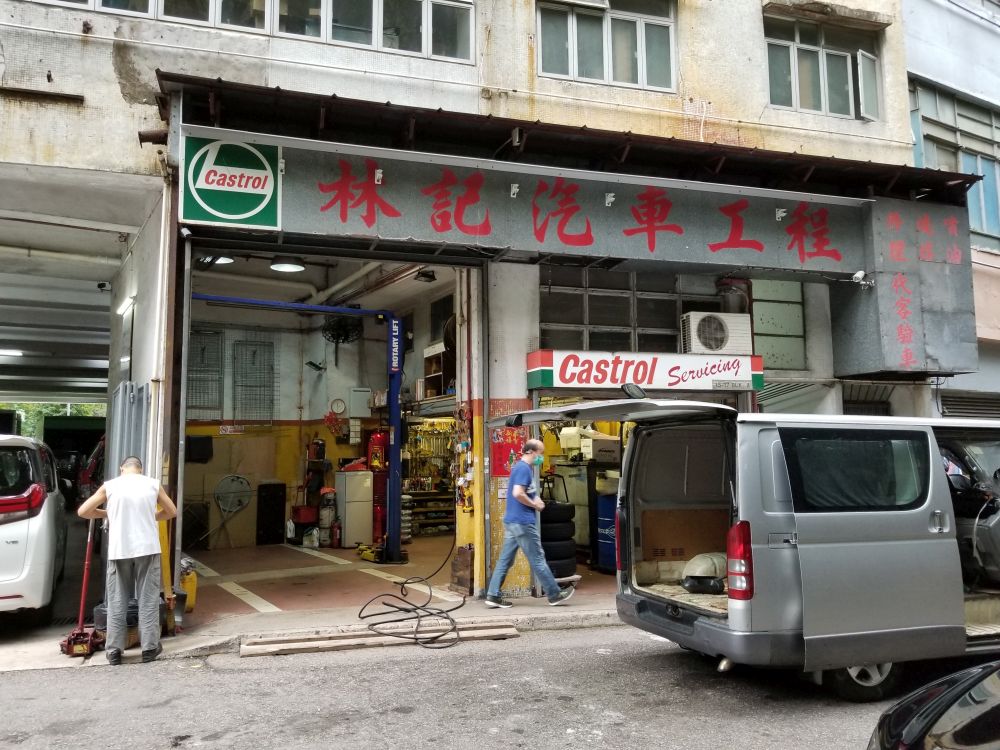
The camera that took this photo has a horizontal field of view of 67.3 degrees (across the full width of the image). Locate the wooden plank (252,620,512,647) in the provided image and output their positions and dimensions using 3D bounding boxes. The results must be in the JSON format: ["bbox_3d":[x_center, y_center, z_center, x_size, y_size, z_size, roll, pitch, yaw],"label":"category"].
[{"bbox_3d":[-1.006,2.296,6.636,2.341,0.061,0.130,1,-6,-17],"label":"wooden plank"}]

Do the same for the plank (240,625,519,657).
[{"bbox_3d":[-0.979,2.293,6.452,2.379,0.049,0.237,1,-6,-17],"label":"plank"}]

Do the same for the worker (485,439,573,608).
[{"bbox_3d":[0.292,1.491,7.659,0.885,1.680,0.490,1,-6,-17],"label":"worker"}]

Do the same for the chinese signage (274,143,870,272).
[{"bbox_3d":[1.150,-1.736,8.327,6.946,0.871,0.200,1,-6,-17],"label":"chinese signage"}]

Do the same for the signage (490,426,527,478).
[{"bbox_3d":[0.112,0.840,8.307,0.444,0.598,0.015,1,-6,-17],"label":"signage"}]

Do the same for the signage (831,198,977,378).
[{"bbox_3d":[5.108,-1.032,9.589,1.432,2.091,0.841,1,-6,-17],"label":"signage"}]

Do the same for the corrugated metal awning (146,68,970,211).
[{"bbox_3d":[1.350,-2.520,8.495,9.469,0.174,1.061,1,-6,-17],"label":"corrugated metal awning"}]

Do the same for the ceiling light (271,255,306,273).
[{"bbox_3d":[-2.723,-1.457,9.676,0.430,0.174,0.430,1,-6,-17],"label":"ceiling light"}]

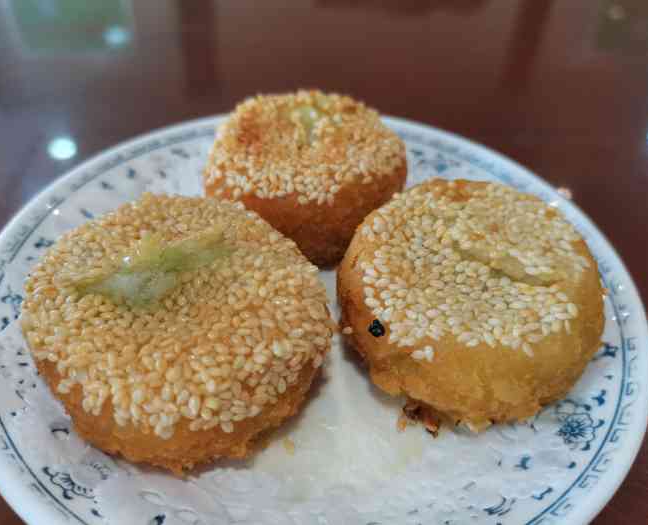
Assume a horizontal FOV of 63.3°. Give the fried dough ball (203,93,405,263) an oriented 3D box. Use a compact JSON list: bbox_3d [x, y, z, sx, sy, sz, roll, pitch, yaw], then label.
[{"bbox_3d":[-0.007,-0.033,0.196,0.070,0.041,0.070,3,42,0],"label":"fried dough ball"}]

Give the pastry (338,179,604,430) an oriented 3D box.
[{"bbox_3d":[0.039,0.008,0.152,0.068,0.041,0.068,3,42,0],"label":"pastry"}]

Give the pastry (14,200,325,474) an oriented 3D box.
[{"bbox_3d":[-0.037,0.015,0.144,0.076,0.037,0.076,3,42,0],"label":"pastry"}]

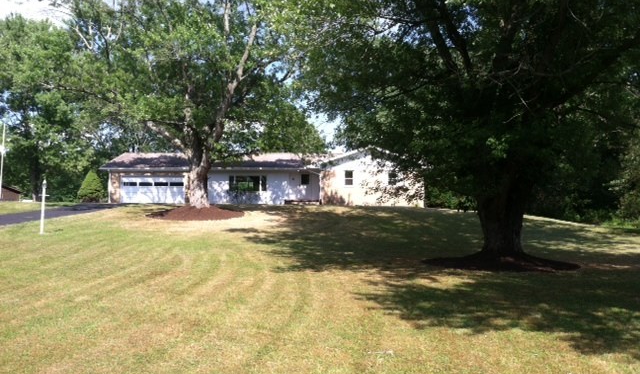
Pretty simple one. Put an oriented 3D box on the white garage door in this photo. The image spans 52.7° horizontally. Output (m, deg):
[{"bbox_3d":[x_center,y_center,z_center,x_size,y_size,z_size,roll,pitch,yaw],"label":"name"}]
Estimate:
[{"bbox_3d":[-12.450,0.270,48.100,4.850,2.100,0.100,0,-1,4],"label":"white garage door"}]

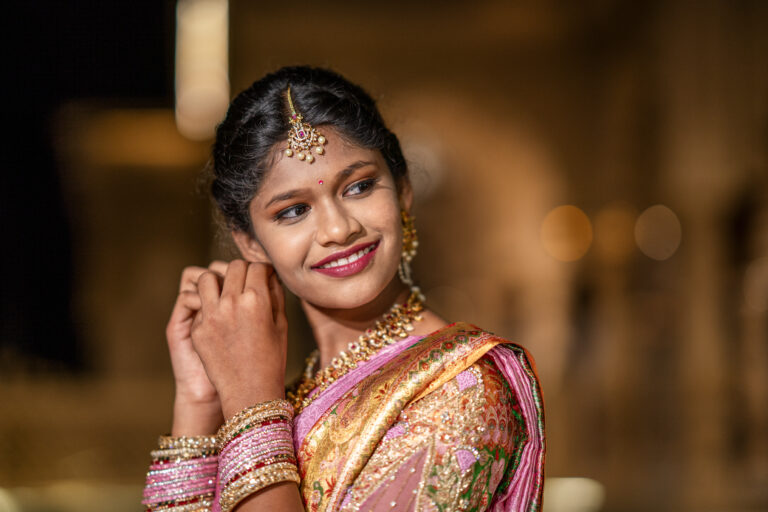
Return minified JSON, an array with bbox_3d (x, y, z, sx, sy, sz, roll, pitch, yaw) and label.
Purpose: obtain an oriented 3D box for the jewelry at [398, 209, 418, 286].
[{"bbox_3d":[0.020,-0.007,1.610,0.016,0.070,0.025,1,2,35],"label":"jewelry"}]

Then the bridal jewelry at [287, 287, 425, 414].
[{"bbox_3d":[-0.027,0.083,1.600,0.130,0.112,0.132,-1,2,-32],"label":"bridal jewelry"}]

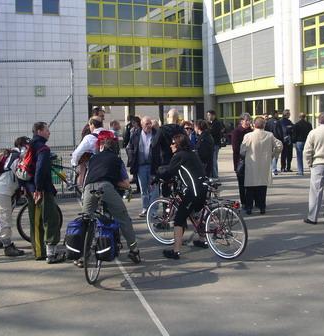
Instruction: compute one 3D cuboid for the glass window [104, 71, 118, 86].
[{"bbox_3d":[-3.512,-6.170,33.064,1.079,1.131,0.100,-4,6,-22],"label":"glass window"}]

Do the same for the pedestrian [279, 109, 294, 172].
[{"bbox_3d":[3.562,-0.701,13.700,0.400,1.500,0.480,0,6,15],"label":"pedestrian"}]

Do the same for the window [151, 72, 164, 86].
[{"bbox_3d":[-0.320,-6.349,34.351,1.049,1.097,0.100,-4,6,-22],"label":"window"}]

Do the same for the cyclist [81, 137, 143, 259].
[{"bbox_3d":[-0.618,0.373,5.859,0.680,1.540,0.820,-1,6,5],"label":"cyclist"}]

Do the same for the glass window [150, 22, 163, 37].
[{"bbox_3d":[-0.343,-9.307,32.251,0.980,1.014,0.120,-4,7,-25],"label":"glass window"}]

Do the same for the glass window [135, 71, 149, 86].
[{"bbox_3d":[-1.405,-6.289,33.913,1.083,1.111,0.100,-4,6,-22],"label":"glass window"}]

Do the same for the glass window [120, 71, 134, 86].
[{"bbox_3d":[-2.296,-5.895,31.648,1.026,1.082,0.120,-4,7,-25],"label":"glass window"}]

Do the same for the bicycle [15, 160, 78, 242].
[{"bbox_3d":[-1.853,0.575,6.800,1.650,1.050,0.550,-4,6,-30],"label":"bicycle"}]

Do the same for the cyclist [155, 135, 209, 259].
[{"bbox_3d":[0.249,0.377,6.450,0.700,1.600,0.520,2,6,31],"label":"cyclist"}]

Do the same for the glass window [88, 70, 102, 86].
[{"bbox_3d":[-4.553,-6.108,32.738,1.003,1.128,0.100,-4,6,-24],"label":"glass window"}]

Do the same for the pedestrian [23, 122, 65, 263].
[{"bbox_3d":[-1.509,0.292,6.072,0.500,1.750,0.480,-2,6,-8],"label":"pedestrian"}]

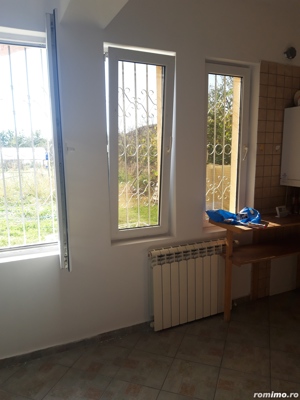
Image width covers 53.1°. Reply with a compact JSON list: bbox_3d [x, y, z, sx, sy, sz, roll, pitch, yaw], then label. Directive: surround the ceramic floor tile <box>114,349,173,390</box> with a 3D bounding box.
[{"bbox_3d":[-0.035,1.188,2.130,0.330,0.010,0.330,2,9,20],"label":"ceramic floor tile"}]

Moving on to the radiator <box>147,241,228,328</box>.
[{"bbox_3d":[0.375,0.717,2.641,0.795,0.680,0.090,-5,9,-23],"label":"radiator"}]

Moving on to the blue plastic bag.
[{"bbox_3d":[0.721,0.128,2.669,0.430,0.115,0.210,-1,9,0],"label":"blue plastic bag"}]

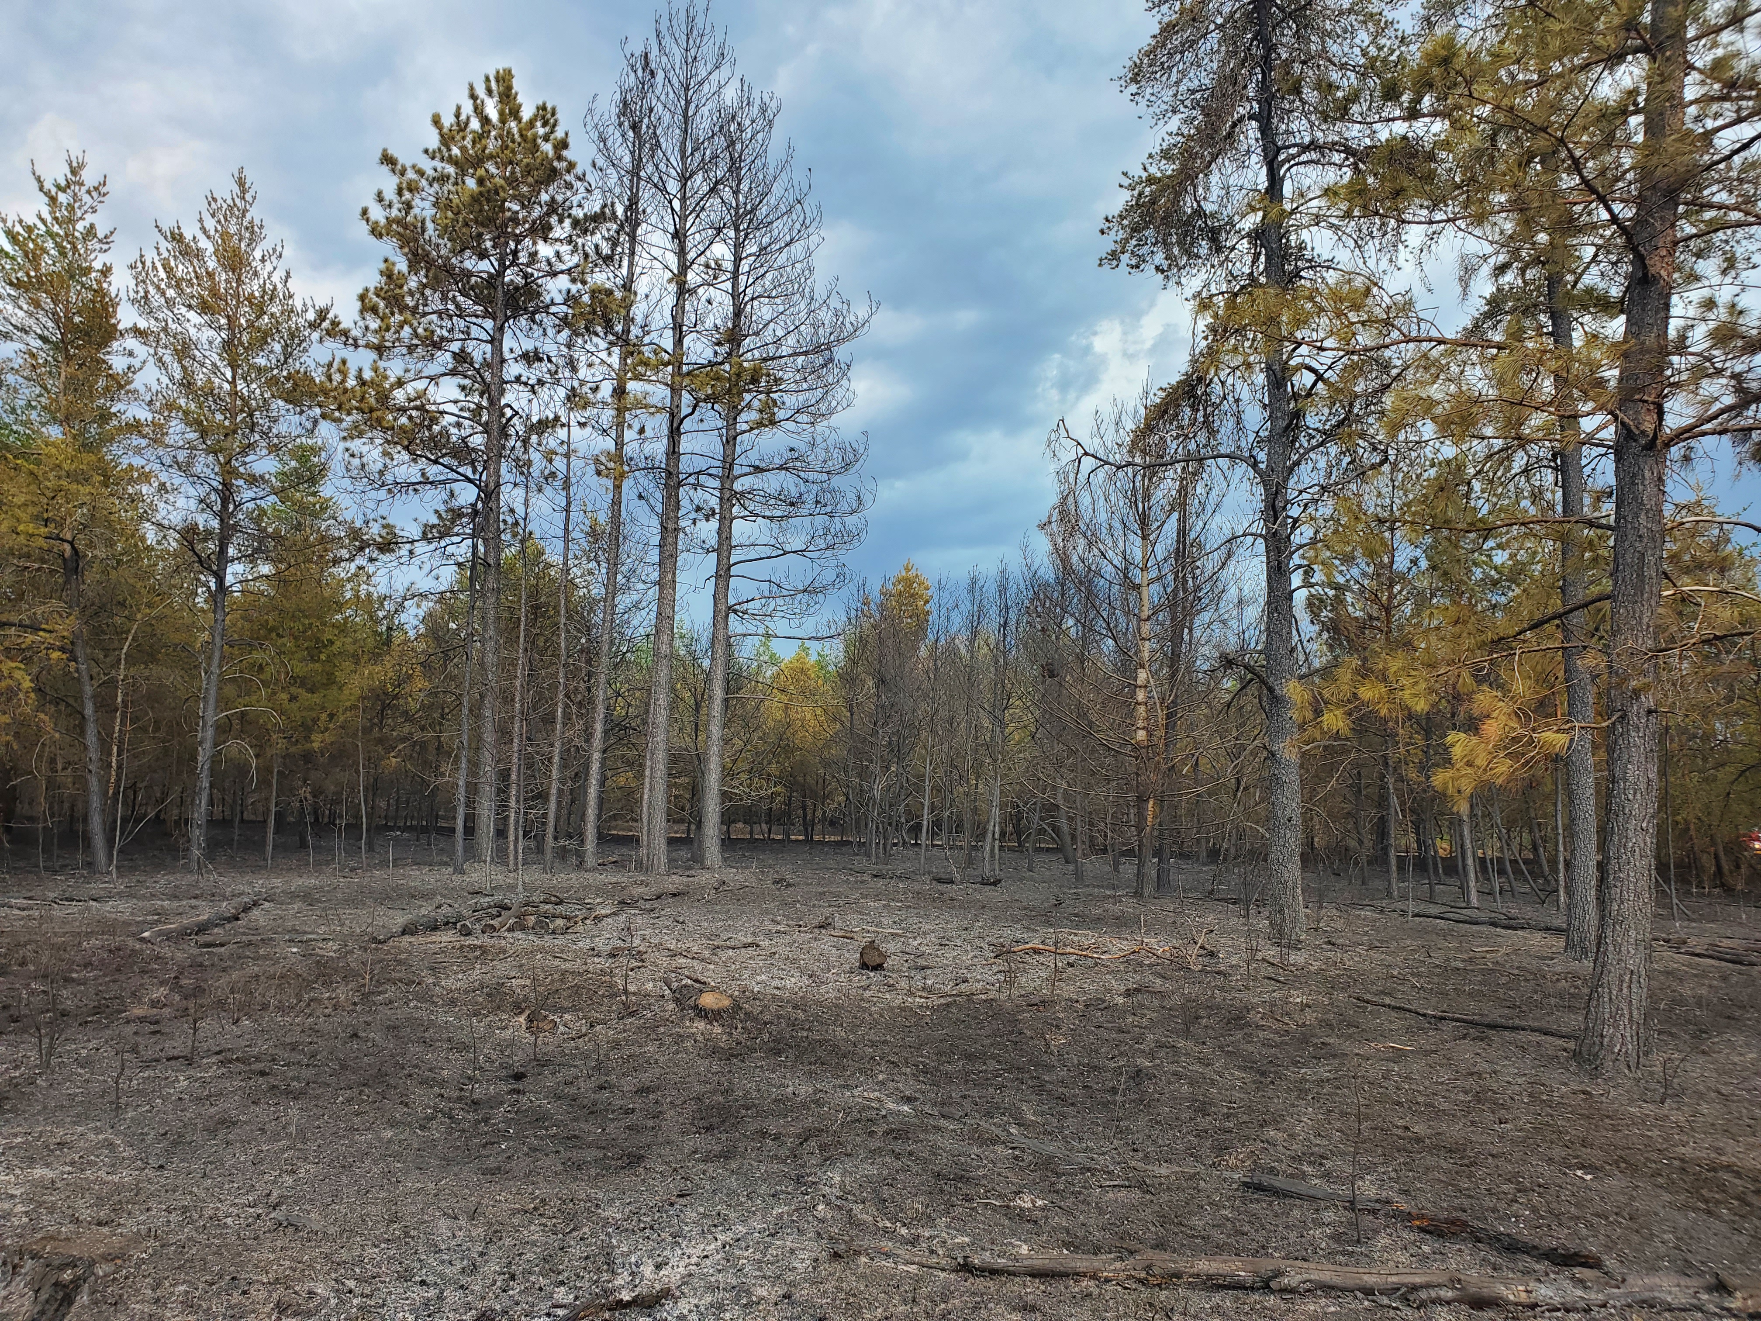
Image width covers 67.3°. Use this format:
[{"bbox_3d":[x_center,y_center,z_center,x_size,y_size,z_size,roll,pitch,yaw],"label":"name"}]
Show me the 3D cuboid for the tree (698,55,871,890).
[{"bbox_3d":[-2.420,-4.493,29.479,4.015,17.959,4.015,2,-6,-7],"label":"tree"}]

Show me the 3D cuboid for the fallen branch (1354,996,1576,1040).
[{"bbox_3d":[4.566,2.780,10.414,0.110,0.060,1.944,5,-7,-32],"label":"fallen branch"}]

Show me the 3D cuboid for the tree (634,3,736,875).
[{"bbox_3d":[-4.037,-5.103,28.341,2.460,19.098,2.572,2,-6,-9],"label":"tree"}]

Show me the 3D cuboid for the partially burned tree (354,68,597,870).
[{"bbox_3d":[-8.356,-4.501,28.978,5.382,17.936,5.382,3,-7,-16],"label":"partially burned tree"}]

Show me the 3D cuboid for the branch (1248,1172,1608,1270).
[{"bbox_3d":[2.051,2.153,5.156,1.349,0.075,0.120,-4,-8,40],"label":"branch"}]

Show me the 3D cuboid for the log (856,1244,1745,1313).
[{"bbox_3d":[1.362,2.060,4.483,2.914,0.090,0.170,0,-6,7],"label":"log"}]

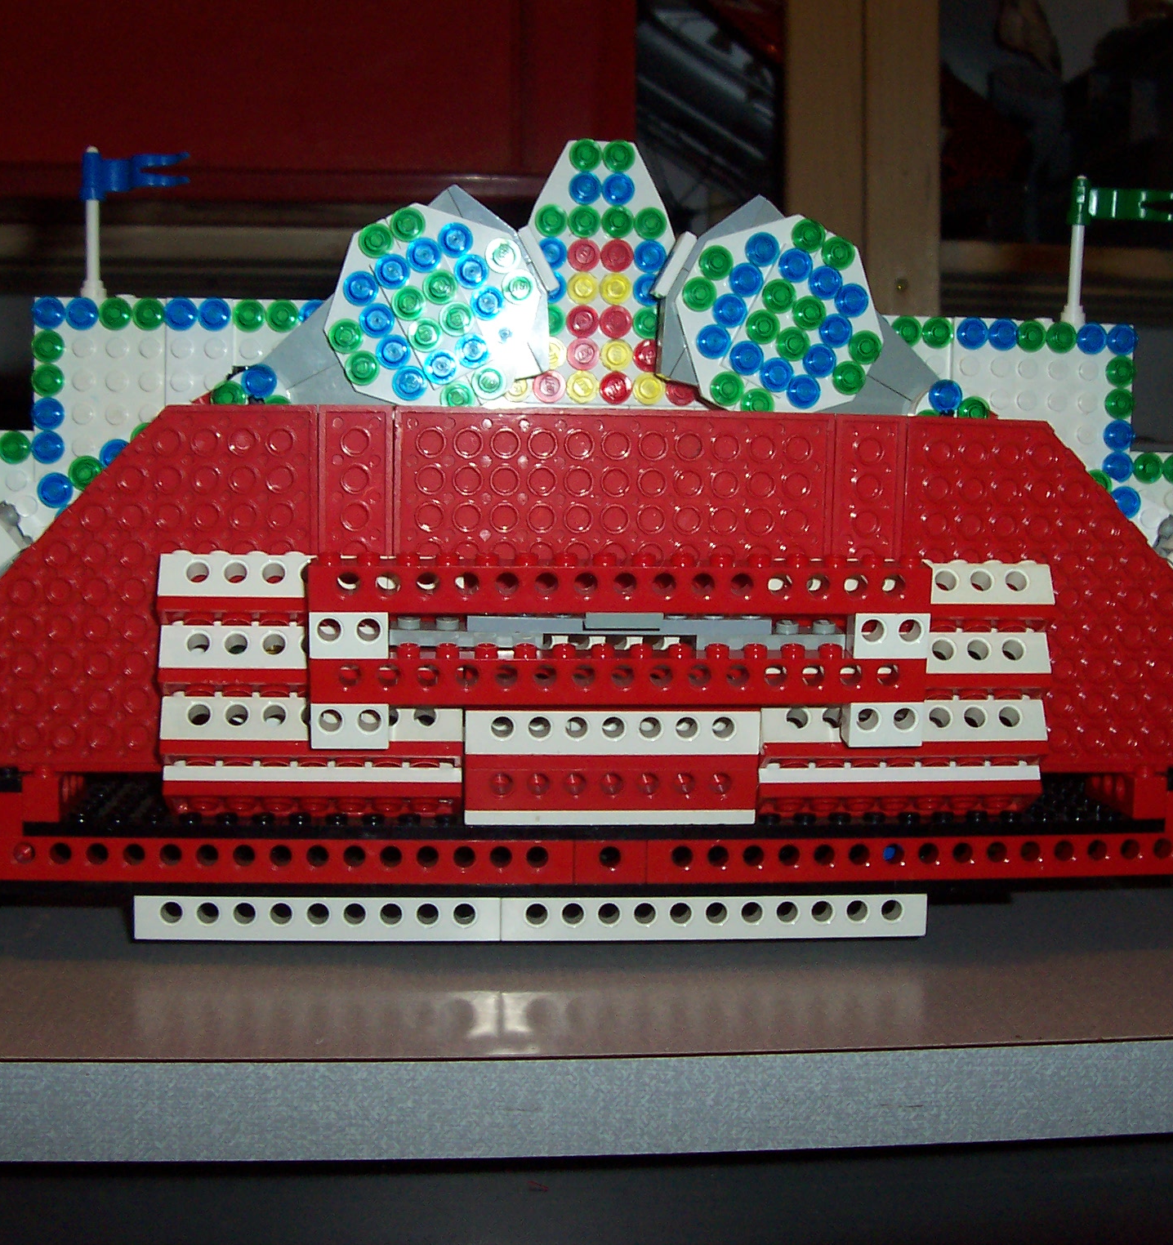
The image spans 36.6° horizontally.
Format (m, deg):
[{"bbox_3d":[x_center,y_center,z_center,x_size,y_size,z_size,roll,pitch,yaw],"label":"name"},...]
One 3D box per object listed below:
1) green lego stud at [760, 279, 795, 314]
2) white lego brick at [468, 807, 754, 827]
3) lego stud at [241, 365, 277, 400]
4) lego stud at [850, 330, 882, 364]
[{"bbox_3d":[0.044,-0.074,0.405,0.008,0.008,0.005,0,5,-6],"label":"green lego stud"},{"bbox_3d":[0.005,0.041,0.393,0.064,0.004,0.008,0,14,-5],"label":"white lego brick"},{"bbox_3d":[-0.074,-0.055,0.403,0.008,0.008,0.005,0,7,-8],"label":"lego stud"},{"bbox_3d":[0.065,-0.064,0.411,0.008,0.008,0.005,0,6,-6],"label":"lego stud"}]

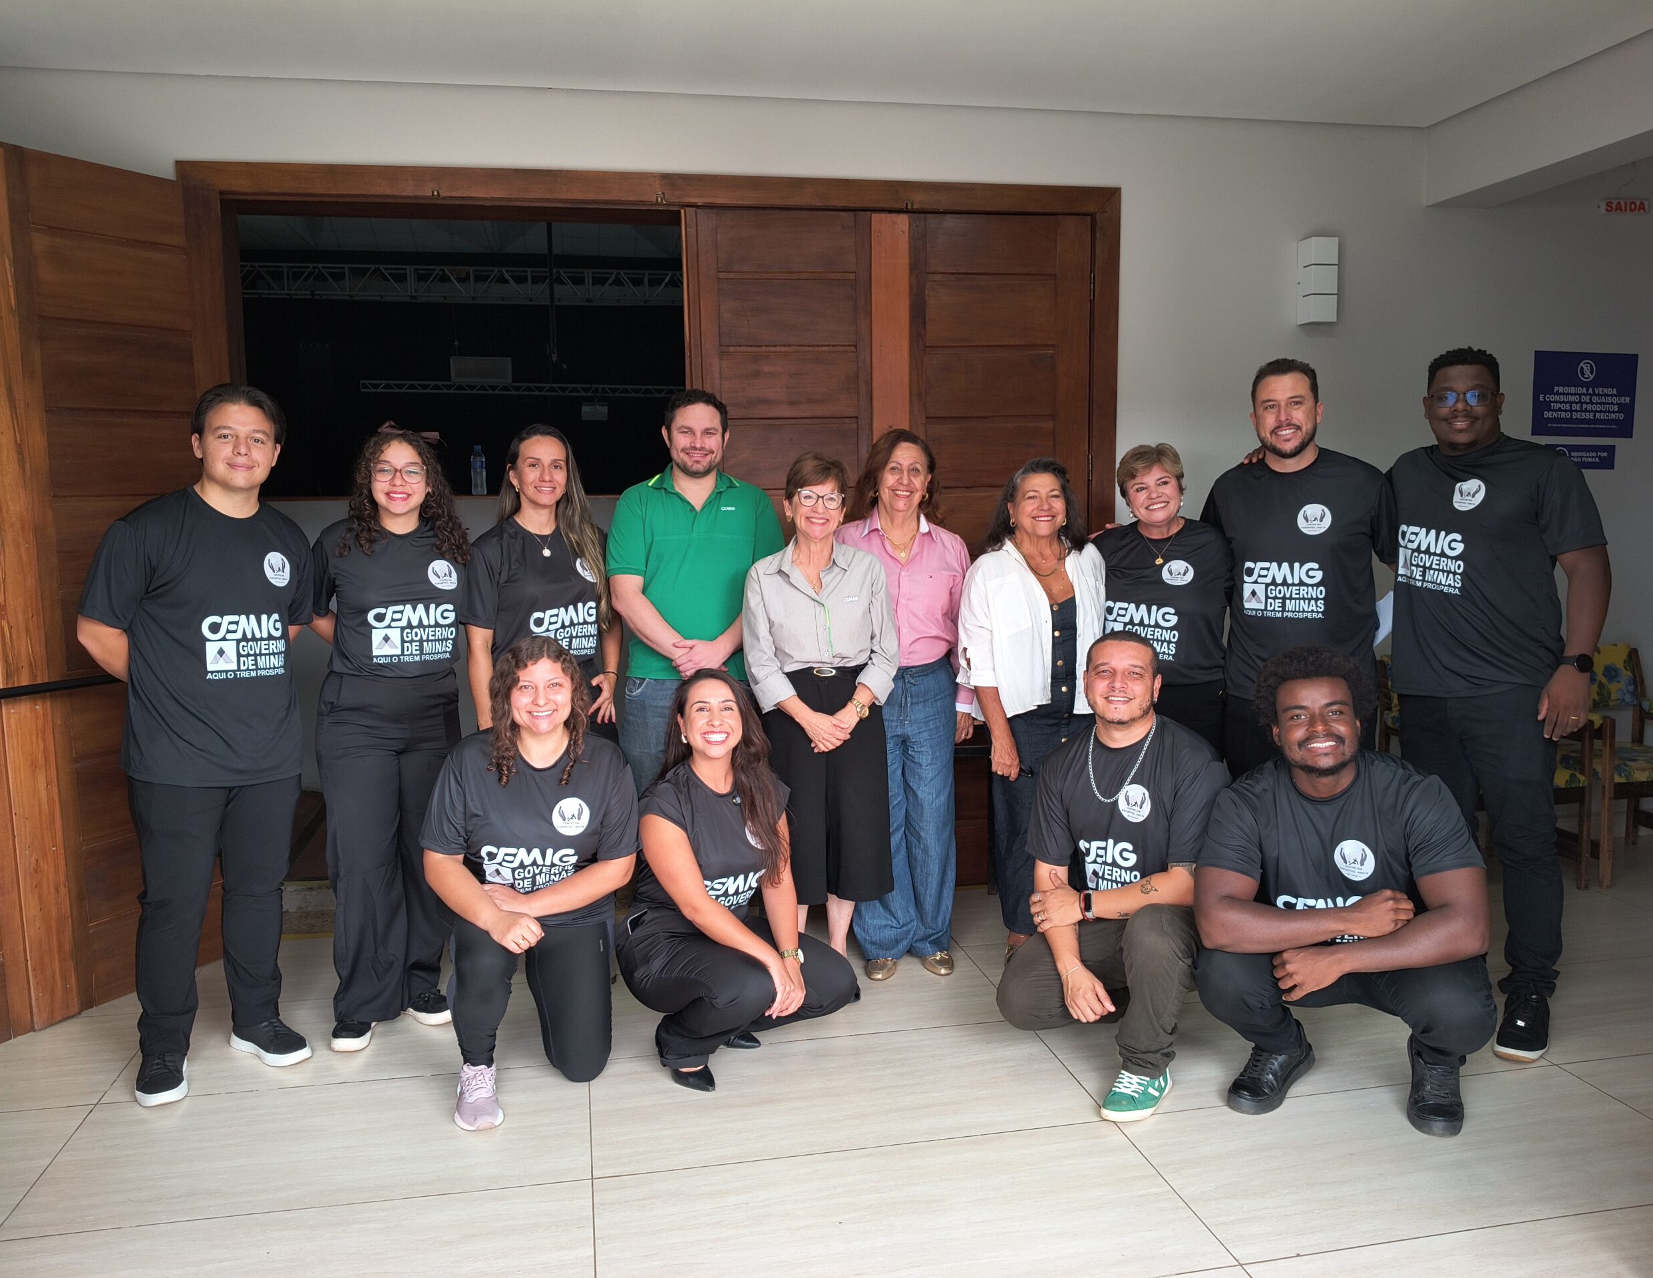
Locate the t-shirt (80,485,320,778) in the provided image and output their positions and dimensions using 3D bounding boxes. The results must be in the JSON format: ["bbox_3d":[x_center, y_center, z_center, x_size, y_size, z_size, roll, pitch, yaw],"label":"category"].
[{"bbox_3d":[-1.570,-0.011,3.195,0.530,0.740,0.320,-6,8,-42],"label":"t-shirt"}]

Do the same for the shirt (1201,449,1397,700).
[{"bbox_3d":[1.319,-0.182,3.582,0.540,0.700,0.310,3,7,30],"label":"shirt"}]

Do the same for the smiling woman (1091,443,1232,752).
[{"bbox_3d":[0.977,0.222,3.720,0.470,1.585,0.340,2,7,20],"label":"smiling woman"}]

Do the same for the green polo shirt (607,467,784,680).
[{"bbox_3d":[-0.399,-0.194,3.911,0.540,0.650,0.300,-1,6,-6],"label":"green polo shirt"}]

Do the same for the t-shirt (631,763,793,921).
[{"bbox_3d":[-0.311,0.547,3.405,0.420,0.460,0.320,-5,7,-35],"label":"t-shirt"}]

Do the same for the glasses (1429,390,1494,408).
[{"bbox_3d":[1.672,-0.637,3.360,0.148,0.045,0.140,3,7,27],"label":"glasses"}]

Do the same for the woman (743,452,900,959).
[{"bbox_3d":[-0.018,0.245,3.740,0.450,1.565,0.340,-1,7,-4],"label":"woman"}]

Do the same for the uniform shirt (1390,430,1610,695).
[{"bbox_3d":[1.760,-0.178,3.360,0.560,0.680,0.340,4,8,38],"label":"uniform shirt"}]

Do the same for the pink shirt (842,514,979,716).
[{"bbox_3d":[0.249,-0.088,3.962,0.430,0.620,0.270,0,6,5],"label":"pink shirt"}]

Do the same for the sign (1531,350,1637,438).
[{"bbox_3d":[2.928,-0.943,4.940,0.455,0.317,0.010,-2,7,-11],"label":"sign"}]

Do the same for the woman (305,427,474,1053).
[{"bbox_3d":[-1.220,0.245,3.570,0.460,1.640,0.340,-4,7,-24],"label":"woman"}]

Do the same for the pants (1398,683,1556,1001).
[{"bbox_3d":[1.728,0.510,3.380,0.420,0.910,0.320,4,8,36],"label":"pants"}]

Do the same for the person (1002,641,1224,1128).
[{"bbox_3d":[0.724,0.531,3.200,0.560,1.100,0.680,1,7,16],"label":"person"}]

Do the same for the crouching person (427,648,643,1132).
[{"bbox_3d":[-0.761,0.545,3.304,0.540,1.130,0.740,-2,6,-14],"label":"crouching person"}]

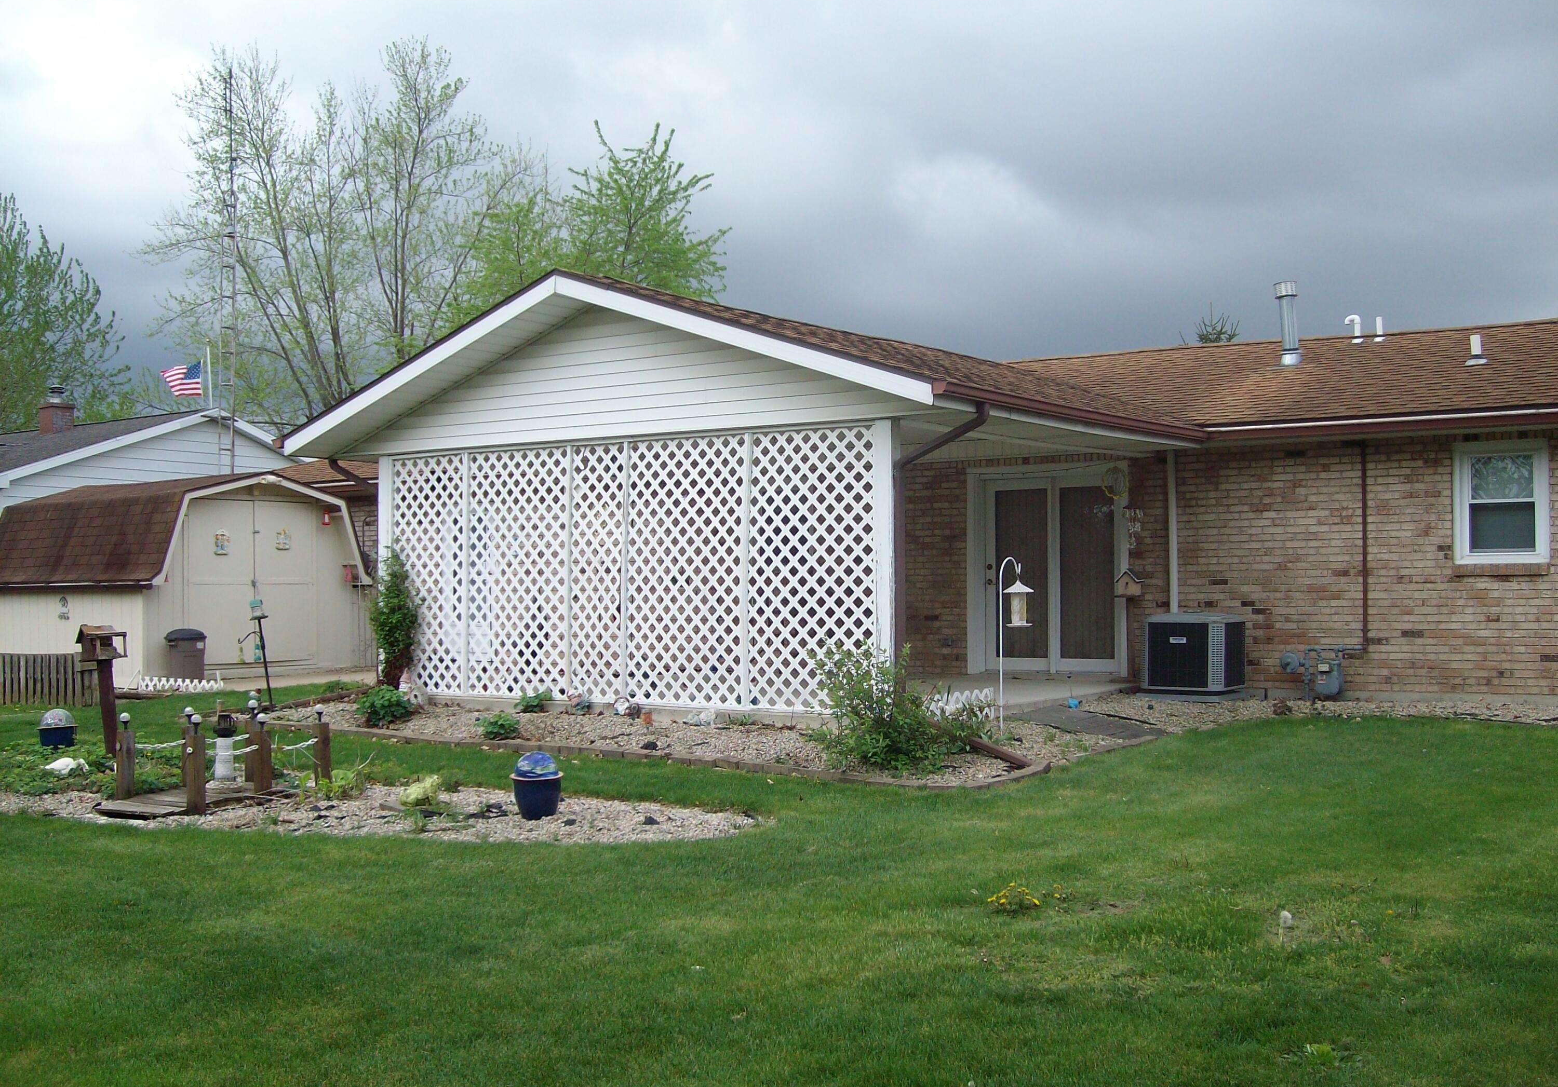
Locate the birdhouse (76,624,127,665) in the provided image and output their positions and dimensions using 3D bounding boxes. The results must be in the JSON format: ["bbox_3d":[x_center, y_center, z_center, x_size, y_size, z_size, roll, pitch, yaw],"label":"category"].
[{"bbox_3d":[-4.863,0.725,11.300,0.320,0.285,0.230,-3,-1,-32],"label":"birdhouse"}]

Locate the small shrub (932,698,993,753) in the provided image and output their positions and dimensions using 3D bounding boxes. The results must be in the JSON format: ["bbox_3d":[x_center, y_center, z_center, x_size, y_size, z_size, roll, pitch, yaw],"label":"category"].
[{"bbox_3d":[1.225,1.205,10.500,0.410,0.360,0.400,0,-1,0],"label":"small shrub"}]

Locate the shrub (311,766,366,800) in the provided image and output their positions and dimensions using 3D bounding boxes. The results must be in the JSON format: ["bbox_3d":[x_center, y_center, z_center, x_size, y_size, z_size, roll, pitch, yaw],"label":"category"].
[{"bbox_3d":[-2.713,1.480,9.700,0.320,0.200,0.300,0,-1,0],"label":"shrub"}]

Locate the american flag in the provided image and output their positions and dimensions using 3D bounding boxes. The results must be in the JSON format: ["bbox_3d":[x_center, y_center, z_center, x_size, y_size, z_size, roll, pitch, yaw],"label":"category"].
[{"bbox_3d":[-15.918,-4.381,42.000,1.200,1.000,0.250,0,-1,0],"label":"american flag"}]

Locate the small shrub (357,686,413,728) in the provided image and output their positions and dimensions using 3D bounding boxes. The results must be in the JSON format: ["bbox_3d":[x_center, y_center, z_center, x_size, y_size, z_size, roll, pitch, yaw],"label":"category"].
[{"bbox_3d":[-3.087,1.274,12.350,0.440,0.320,0.420,0,-1,0],"label":"small shrub"}]

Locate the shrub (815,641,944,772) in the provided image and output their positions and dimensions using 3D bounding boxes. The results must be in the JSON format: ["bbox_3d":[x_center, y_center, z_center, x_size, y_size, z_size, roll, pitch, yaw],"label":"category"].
[{"bbox_3d":[0.623,1.014,9.900,0.840,0.790,0.800,0,-1,0],"label":"shrub"}]

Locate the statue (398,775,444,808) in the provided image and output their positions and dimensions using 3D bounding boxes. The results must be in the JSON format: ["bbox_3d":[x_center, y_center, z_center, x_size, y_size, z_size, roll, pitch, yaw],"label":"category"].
[{"bbox_3d":[-2.113,1.462,9.300,0.265,0.200,0.170,0,-1,6],"label":"statue"}]

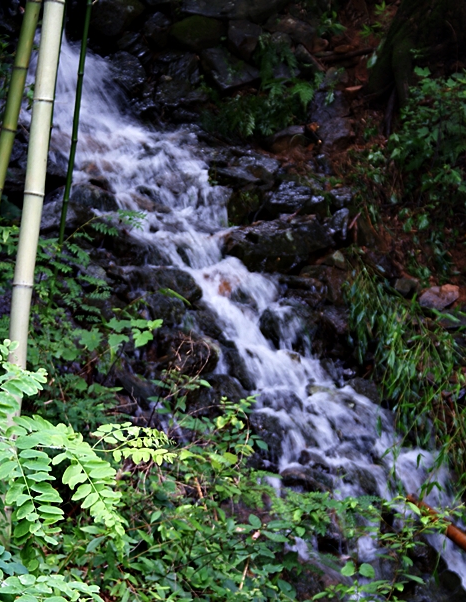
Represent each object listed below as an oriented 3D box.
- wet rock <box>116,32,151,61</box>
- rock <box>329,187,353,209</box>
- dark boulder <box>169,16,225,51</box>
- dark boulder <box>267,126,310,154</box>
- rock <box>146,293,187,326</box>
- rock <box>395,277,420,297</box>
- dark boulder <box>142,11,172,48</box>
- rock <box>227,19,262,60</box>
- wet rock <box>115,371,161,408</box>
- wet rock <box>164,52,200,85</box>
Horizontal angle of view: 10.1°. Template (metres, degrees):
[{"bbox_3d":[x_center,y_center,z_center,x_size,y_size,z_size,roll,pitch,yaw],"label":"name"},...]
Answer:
[{"bbox_3d":[-0.560,-1.433,14.800,0.203,0.158,0.172,2,-2,0],"label":"wet rock"},{"bbox_3d":[0.566,-0.540,13.700,0.125,0.115,0.113,2,-2,0],"label":"rock"},{"bbox_3d":[-0.203,-1.527,15.000,0.320,0.194,0.240,2,-2,0],"label":"dark boulder"},{"bbox_3d":[0.303,-0.867,14.100,0.236,0.161,0.177,2,-2,0],"label":"dark boulder"},{"bbox_3d":[-0.327,0.042,12.900,0.206,0.167,0.175,2,-2,0],"label":"rock"},{"bbox_3d":[0.870,-0.072,13.100,0.120,0.100,0.108,2,-2,0],"label":"rock"},{"bbox_3d":[-0.434,-1.540,14.900,0.170,0.215,0.174,2,-2,0],"label":"dark boulder"},{"bbox_3d":[0.065,-1.483,14.900,0.193,0.238,0.194,2,-2,0],"label":"rock"},{"bbox_3d":[-0.442,0.414,12.300,0.215,0.178,0.172,2,-2,0],"label":"wet rock"},{"bbox_3d":[-0.273,-1.283,14.500,0.199,0.177,0.169,2,-2,0],"label":"wet rock"}]

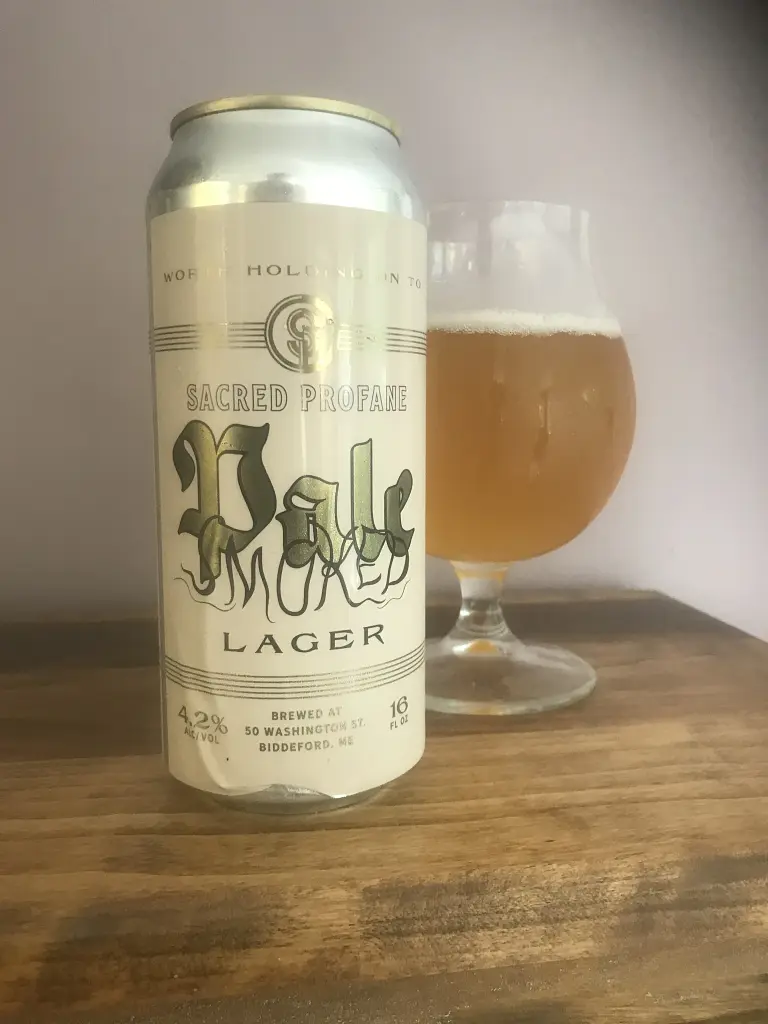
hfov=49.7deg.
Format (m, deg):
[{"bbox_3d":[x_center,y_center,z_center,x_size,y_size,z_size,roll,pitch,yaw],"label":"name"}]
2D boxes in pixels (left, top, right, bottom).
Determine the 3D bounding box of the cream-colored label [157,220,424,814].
[{"bbox_3d":[-0.023,-0.003,0.207,0.067,0.127,0.067,-1,7,-10],"label":"cream-colored label"}]

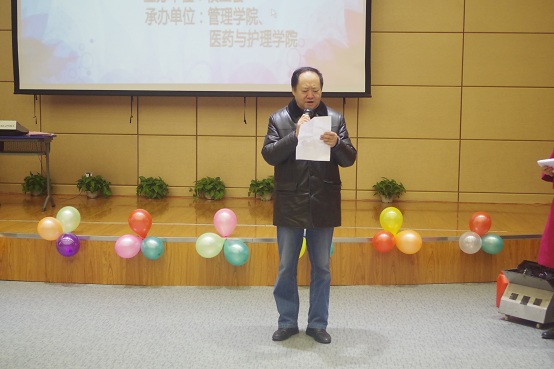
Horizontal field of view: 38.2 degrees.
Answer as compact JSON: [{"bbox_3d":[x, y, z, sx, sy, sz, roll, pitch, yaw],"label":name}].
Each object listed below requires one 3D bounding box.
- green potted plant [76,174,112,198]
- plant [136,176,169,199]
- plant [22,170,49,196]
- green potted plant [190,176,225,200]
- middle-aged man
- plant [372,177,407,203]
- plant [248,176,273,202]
[{"bbox_3d":[-2.156,0.027,9.466,0.405,0.268,0.385,1,5,4],"label":"green potted plant"},{"bbox_3d":[-1.463,0.038,9.451,0.372,0.267,0.353,1,5,4],"label":"plant"},{"bbox_3d":[-2.877,-0.004,9.569,0.333,0.292,0.317,1,5,4],"label":"plant"},{"bbox_3d":[-0.804,0.047,9.424,0.386,0.272,0.367,1,5,4],"label":"green potted plant"},{"bbox_3d":[0.199,0.129,4.908,0.571,1.692,0.460,1,5,-1],"label":"middle-aged man"},{"bbox_3d":[1.316,0.070,9.326,0.373,0.299,0.354,1,5,4],"label":"plant"},{"bbox_3d":[-0.138,0.049,9.414,0.371,0.287,0.353,1,5,4],"label":"plant"}]

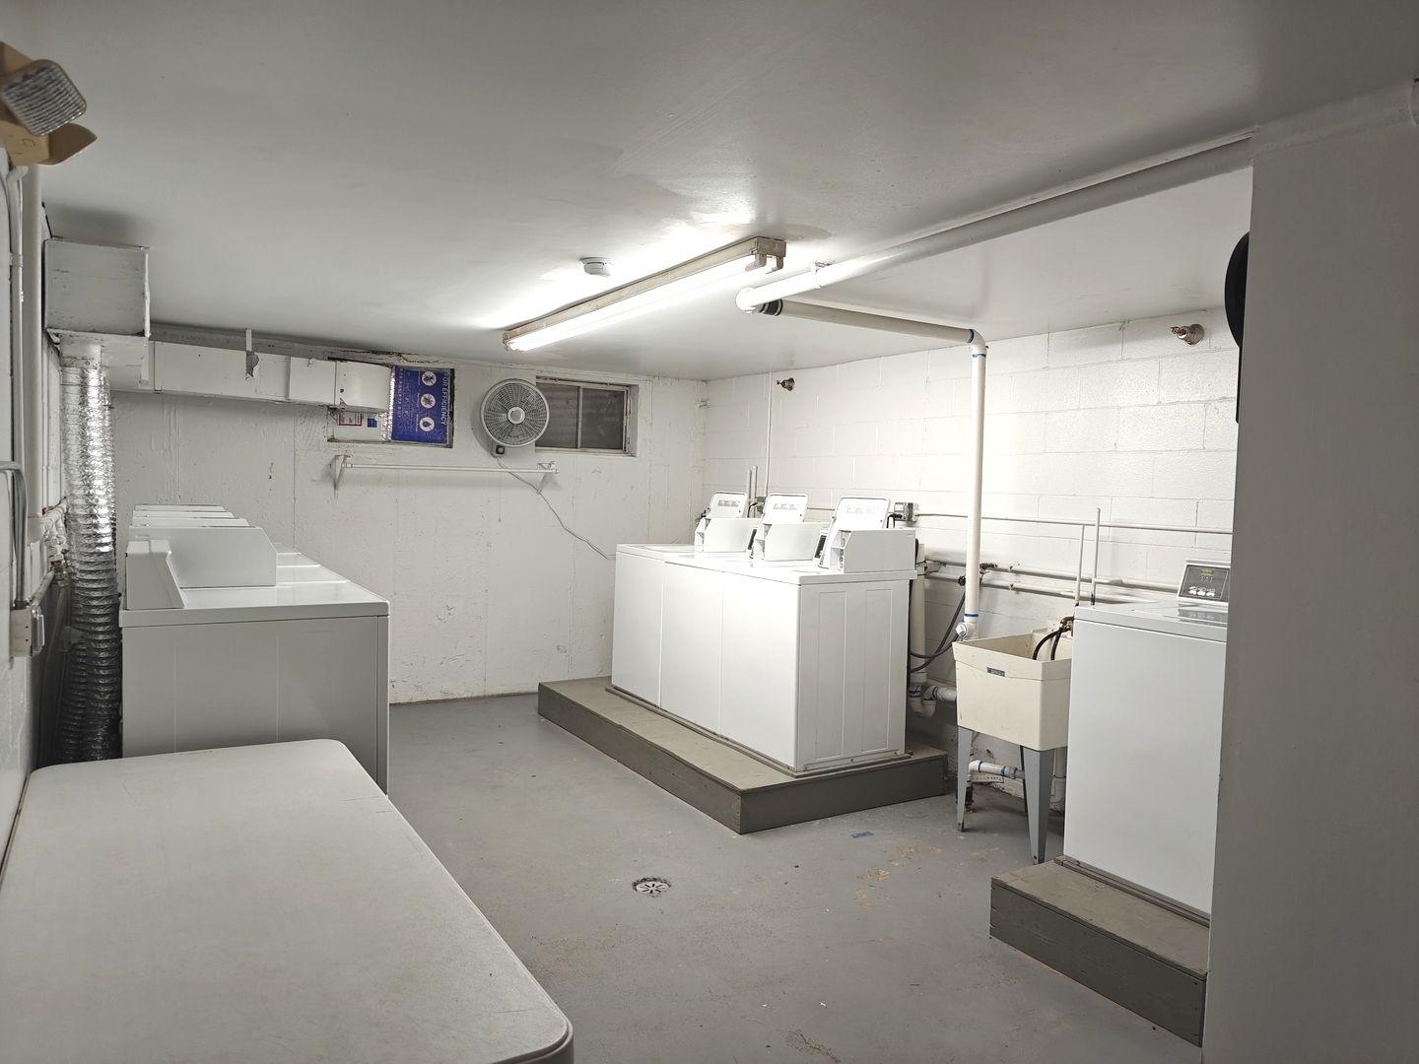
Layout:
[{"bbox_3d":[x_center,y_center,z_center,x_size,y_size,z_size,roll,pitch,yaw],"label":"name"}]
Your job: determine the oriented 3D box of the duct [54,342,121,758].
[{"bbox_3d":[-1.956,0.170,2.985,0.155,1.425,0.180,-1,4,-32],"label":"duct"}]

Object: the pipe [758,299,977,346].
[{"bbox_3d":[0.707,-0.896,4.026,1.200,0.066,0.066,0,3,-31],"label":"pipe"}]

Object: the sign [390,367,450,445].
[{"bbox_3d":[-1.961,-0.857,6.397,0.398,0.497,0.020,-1,4,-32],"label":"sign"}]

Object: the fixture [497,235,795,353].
[{"bbox_3d":[-0.430,-0.952,4.062,0.120,0.107,2.460,-1,4,-31],"label":"fixture"}]

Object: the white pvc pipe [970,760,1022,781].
[{"bbox_3d":[1.314,1.091,4.322,0.056,0.056,0.310,-1,-2,-39],"label":"white pvc pipe"}]

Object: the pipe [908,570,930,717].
[{"bbox_3d":[1.047,0.556,4.735,0.090,0.760,0.090,2,3,0],"label":"pipe"}]

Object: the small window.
[{"bbox_3d":[-0.899,-0.830,6.876,0.790,0.530,0.100,0,3,-31],"label":"small window"}]

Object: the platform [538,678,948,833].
[{"bbox_3d":[0.042,1.182,5.573,1.259,0.205,2.442,-1,4,-32],"label":"platform"}]

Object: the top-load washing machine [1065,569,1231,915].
[{"bbox_3d":[1.799,0.760,3.367,0.717,0.937,0.655,-1,4,-32],"label":"top-load washing machine"}]

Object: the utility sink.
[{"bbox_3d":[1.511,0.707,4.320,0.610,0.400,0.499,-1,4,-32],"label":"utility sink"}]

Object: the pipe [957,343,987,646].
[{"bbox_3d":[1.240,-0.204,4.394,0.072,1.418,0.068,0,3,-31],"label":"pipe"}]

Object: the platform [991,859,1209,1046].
[{"bbox_3d":[1.725,1.350,3.345,1.210,0.208,0.775,-1,4,-32],"label":"platform"}]

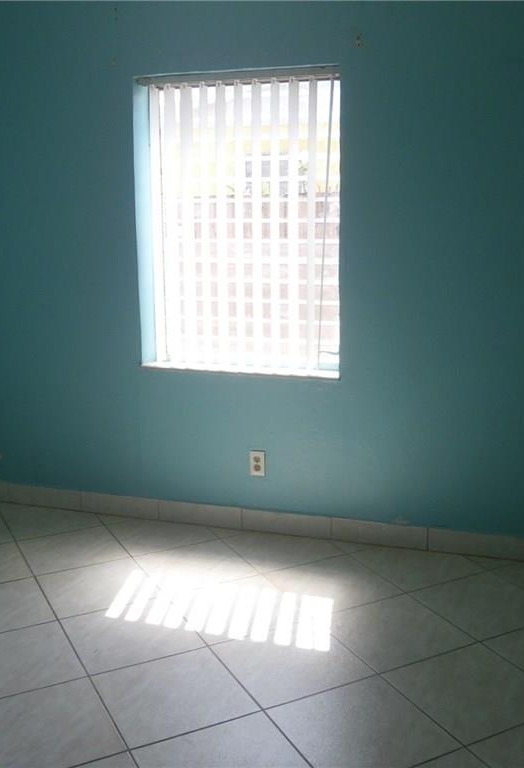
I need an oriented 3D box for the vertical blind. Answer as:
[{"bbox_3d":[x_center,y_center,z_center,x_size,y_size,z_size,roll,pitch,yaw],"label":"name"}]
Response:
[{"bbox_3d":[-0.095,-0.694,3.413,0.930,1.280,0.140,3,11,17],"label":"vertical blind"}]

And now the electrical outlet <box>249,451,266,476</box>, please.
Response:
[{"bbox_3d":[-0.019,0.365,3.514,0.071,0.115,0.012,3,11,17],"label":"electrical outlet"}]

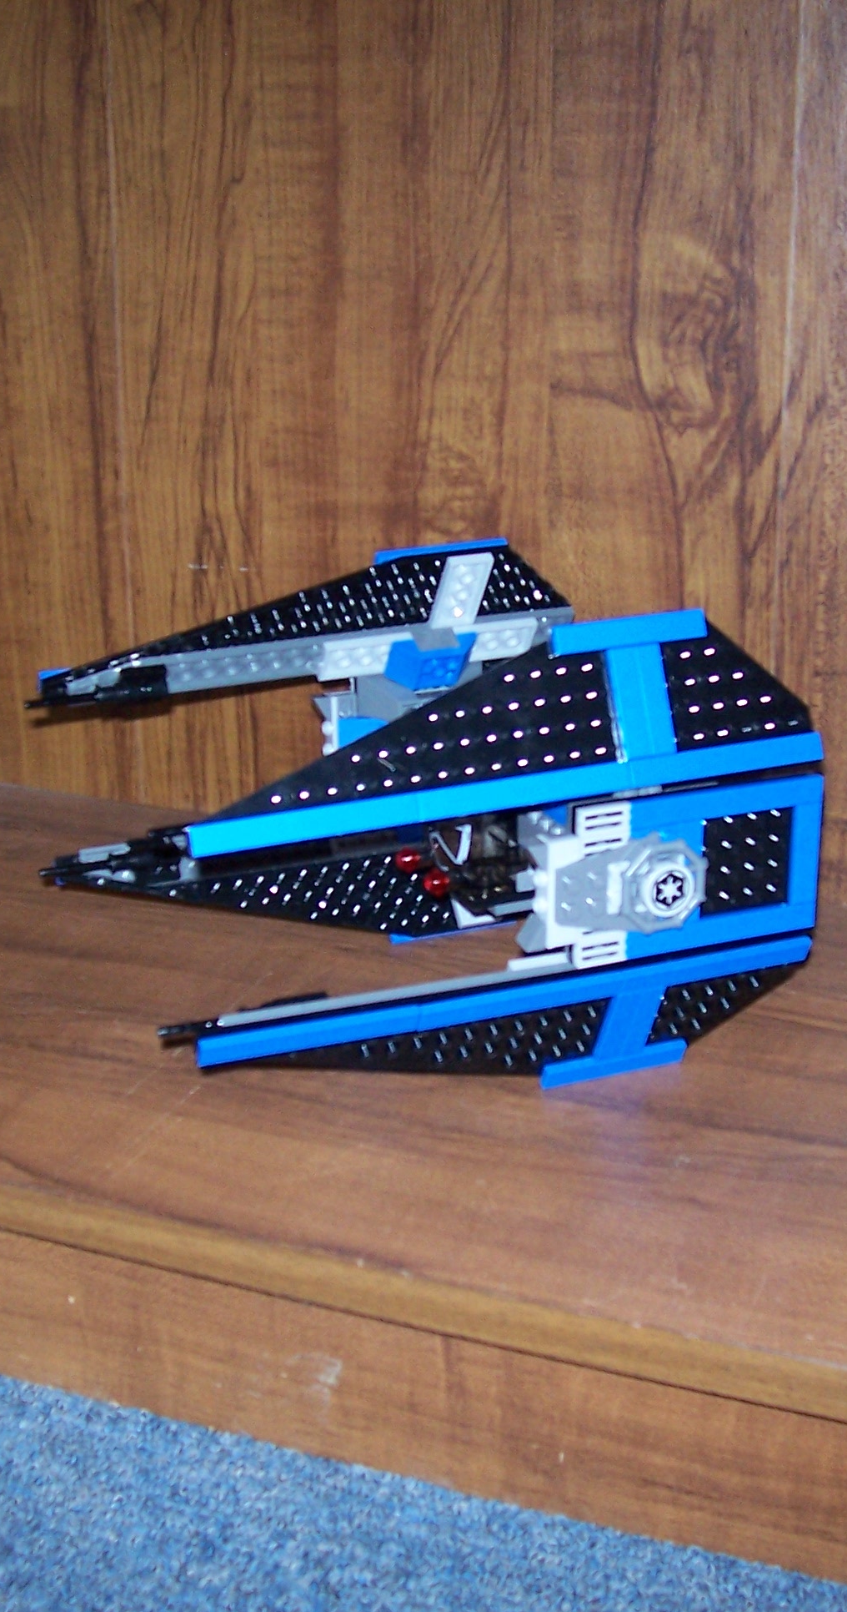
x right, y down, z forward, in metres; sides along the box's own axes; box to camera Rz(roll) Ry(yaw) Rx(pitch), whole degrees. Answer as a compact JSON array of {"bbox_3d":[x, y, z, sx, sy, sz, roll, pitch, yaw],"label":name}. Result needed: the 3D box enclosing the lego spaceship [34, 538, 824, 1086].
[{"bbox_3d":[-0.009,0.002,0.663,0.203,0.145,0.184,-8,21,-22],"label":"lego spaceship"}]

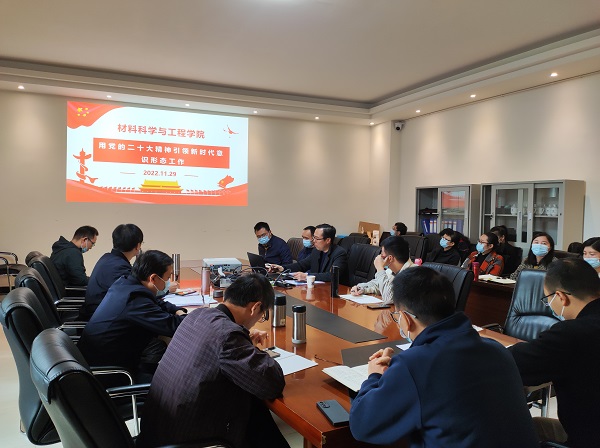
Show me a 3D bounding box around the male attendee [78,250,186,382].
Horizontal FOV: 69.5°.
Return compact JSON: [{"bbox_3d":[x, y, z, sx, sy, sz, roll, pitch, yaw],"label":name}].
[{"bbox_3d":[-0.892,0.759,2.502,0.700,1.180,0.520,-1,3,-26],"label":"male attendee"}]

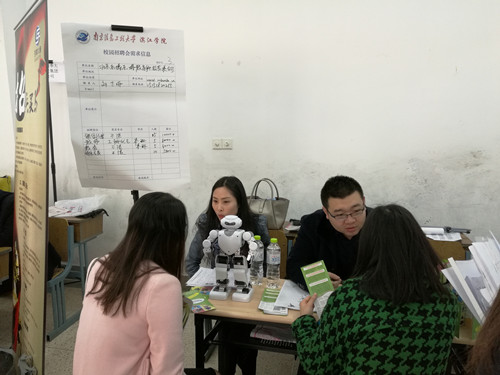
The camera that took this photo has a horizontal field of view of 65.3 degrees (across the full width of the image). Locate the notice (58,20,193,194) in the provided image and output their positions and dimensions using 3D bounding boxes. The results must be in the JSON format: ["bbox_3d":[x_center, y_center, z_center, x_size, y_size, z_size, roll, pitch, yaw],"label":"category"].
[{"bbox_3d":[-0.626,-0.394,2.012,0.600,0.830,0.030,1,11,3],"label":"notice"}]

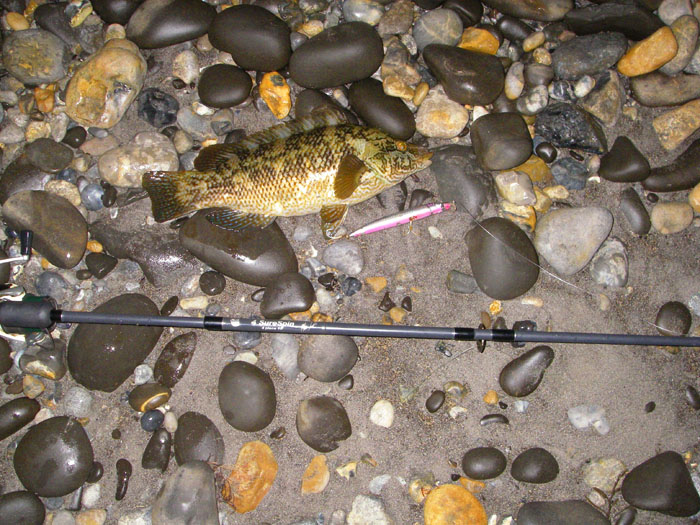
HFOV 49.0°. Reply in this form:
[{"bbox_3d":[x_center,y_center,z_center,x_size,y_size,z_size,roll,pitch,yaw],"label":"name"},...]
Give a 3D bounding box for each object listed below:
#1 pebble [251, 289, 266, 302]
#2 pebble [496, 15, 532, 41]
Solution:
[{"bbox_3d":[-0.099,0.037,0.870,0.025,0.009,0.016,-5,78,-1],"label":"pebble"},{"bbox_3d":[0.208,-0.294,0.968,0.032,0.025,0.043,-43,78,-12],"label":"pebble"}]

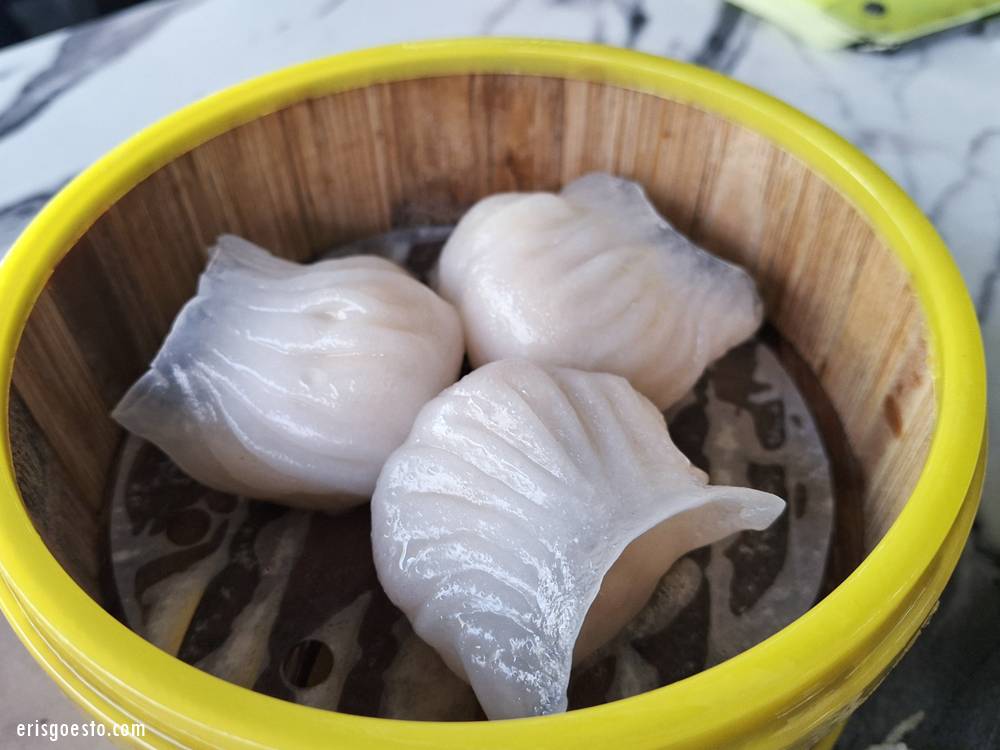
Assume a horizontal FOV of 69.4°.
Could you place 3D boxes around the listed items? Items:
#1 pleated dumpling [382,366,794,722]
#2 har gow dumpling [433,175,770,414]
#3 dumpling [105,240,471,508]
[{"bbox_3d":[0.008,0.020,0.120,0.056,0.031,0.052,-32,55,-23],"label":"pleated dumpling"},{"bbox_3d":[0.017,-0.018,0.153,0.051,0.031,0.059,-30,55,-22],"label":"har gow dumpling"},{"bbox_3d":[-0.038,-0.004,0.142,0.058,0.031,0.056,6,50,6],"label":"dumpling"}]

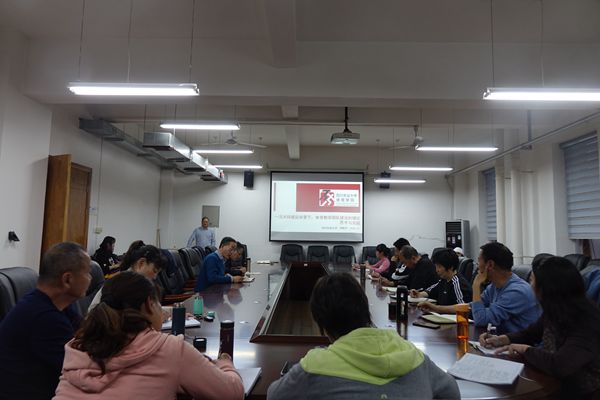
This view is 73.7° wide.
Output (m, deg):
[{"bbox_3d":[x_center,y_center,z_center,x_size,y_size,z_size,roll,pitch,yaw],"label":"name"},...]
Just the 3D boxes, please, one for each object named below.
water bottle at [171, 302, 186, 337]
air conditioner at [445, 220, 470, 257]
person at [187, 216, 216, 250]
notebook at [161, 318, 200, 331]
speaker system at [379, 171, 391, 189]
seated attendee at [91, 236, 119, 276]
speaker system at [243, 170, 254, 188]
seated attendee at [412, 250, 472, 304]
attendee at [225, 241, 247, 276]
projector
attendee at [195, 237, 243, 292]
[{"bbox_3d":[-0.580,0.589,1.909,0.063,0.172,0.063,1,-6,1],"label":"water bottle"},{"bbox_3d":[3.787,1.383,9.609,0.500,1.770,0.340,-5,-8,44],"label":"air conditioner"},{"bbox_3d":[-2.104,1.248,8.849,0.580,1.710,0.380,2,-6,-11],"label":"person"},{"bbox_3d":[-0.701,0.695,2.222,0.240,0.018,0.260,3,-6,-21],"label":"notebook"},{"bbox_3d":[2.212,-0.500,10.372,0.250,0.430,0.250,0,-6,8],"label":"speaker system"},{"bbox_3d":[-2.682,1.147,5.601,0.750,1.250,0.500,0,-6,12],"label":"seated attendee"},{"bbox_3d":[-1.326,-0.526,10.423,0.250,0.430,0.250,1,-6,-6],"label":"speaker system"},{"bbox_3d":[1.227,1.006,3.350,0.780,1.200,0.540,3,-6,-17],"label":"seated attendee"},{"bbox_3d":[-0.923,1.190,5.522,0.750,1.200,0.500,0,-6,10],"label":"attendee"},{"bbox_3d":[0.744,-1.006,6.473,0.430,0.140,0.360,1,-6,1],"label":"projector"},{"bbox_3d":[-0.956,1.068,4.550,0.780,1.250,0.520,0,-6,12],"label":"attendee"}]

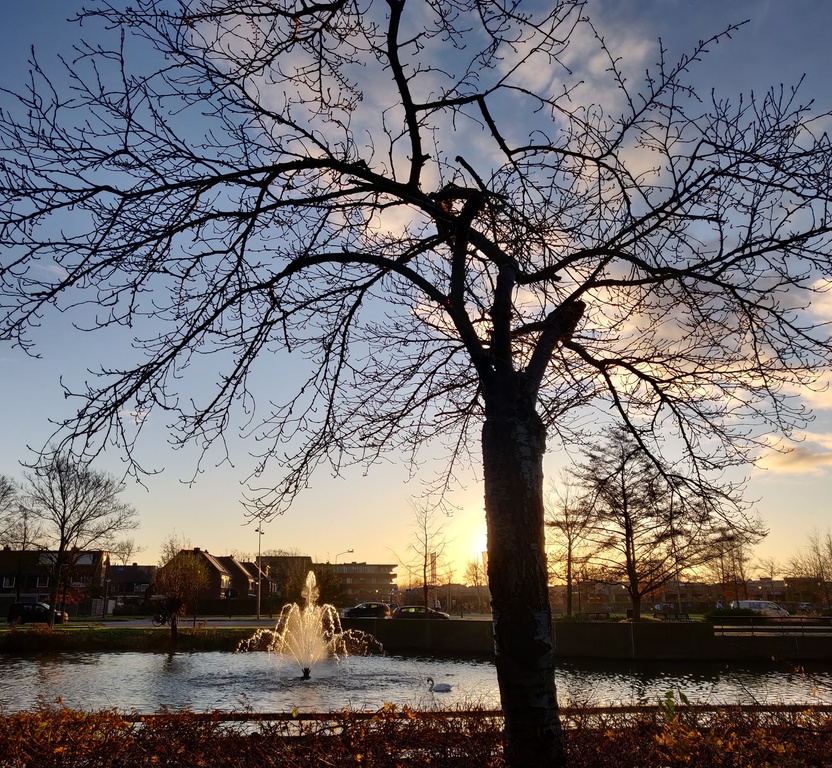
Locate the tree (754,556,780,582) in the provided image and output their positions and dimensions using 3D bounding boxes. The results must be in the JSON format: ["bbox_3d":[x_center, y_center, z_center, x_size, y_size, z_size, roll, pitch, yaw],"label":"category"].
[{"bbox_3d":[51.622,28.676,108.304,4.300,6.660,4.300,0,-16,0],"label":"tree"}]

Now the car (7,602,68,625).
[{"bbox_3d":[-29.576,17.946,57.786,4.050,1.560,1.750,0,-16,0],"label":"car"}]

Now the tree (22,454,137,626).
[{"bbox_3d":[-24.845,11.382,54.495,8.200,12.540,8.200,0,-16,0],"label":"tree"}]

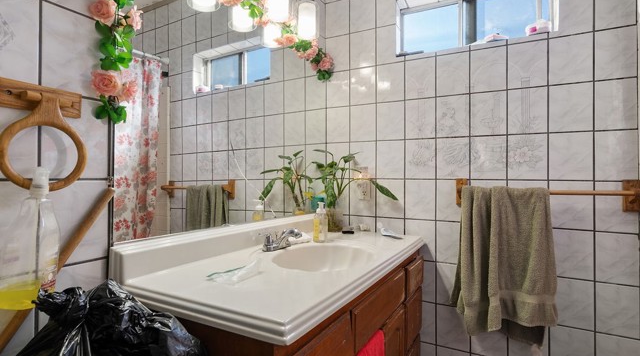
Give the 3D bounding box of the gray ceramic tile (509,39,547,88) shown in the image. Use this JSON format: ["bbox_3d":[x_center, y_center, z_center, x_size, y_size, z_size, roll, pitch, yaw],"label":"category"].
[{"bbox_3d":[0.933,-0.510,1.440,0.152,0.204,0.010,0,0,29],"label":"gray ceramic tile"}]

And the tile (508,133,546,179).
[{"bbox_3d":[0.937,-0.093,1.445,0.152,0.204,0.010,0,-1,27],"label":"tile"}]

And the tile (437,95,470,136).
[{"bbox_3d":[0.659,-0.301,1.590,0.152,0.204,0.010,0,0,29],"label":"tile"}]

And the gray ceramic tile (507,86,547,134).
[{"bbox_3d":[0.933,-0.301,1.440,0.152,0.204,0.010,0,0,29],"label":"gray ceramic tile"}]

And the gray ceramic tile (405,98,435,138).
[{"bbox_3d":[0.523,-0.302,1.665,0.152,0.204,0.010,0,0,29],"label":"gray ceramic tile"}]

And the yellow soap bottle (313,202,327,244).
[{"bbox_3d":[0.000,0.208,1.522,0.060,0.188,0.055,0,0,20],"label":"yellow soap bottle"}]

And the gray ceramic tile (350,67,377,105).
[{"bbox_3d":[0.238,-0.501,1.764,0.150,0.201,0.010,0,-1,27],"label":"gray ceramic tile"}]

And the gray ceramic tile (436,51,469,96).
[{"bbox_3d":[0.645,-0.501,1.555,0.150,0.201,0.010,0,-1,27],"label":"gray ceramic tile"}]

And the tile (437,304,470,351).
[{"bbox_3d":[0.636,0.718,1.540,0.150,0.201,0.010,0,-1,27],"label":"tile"}]

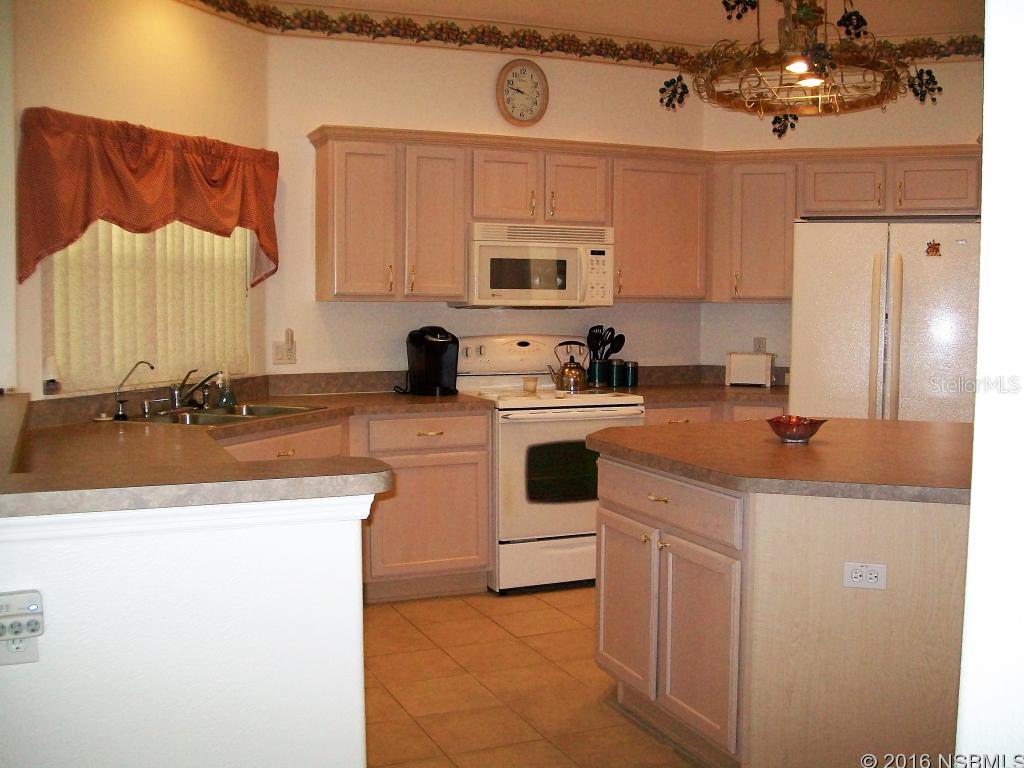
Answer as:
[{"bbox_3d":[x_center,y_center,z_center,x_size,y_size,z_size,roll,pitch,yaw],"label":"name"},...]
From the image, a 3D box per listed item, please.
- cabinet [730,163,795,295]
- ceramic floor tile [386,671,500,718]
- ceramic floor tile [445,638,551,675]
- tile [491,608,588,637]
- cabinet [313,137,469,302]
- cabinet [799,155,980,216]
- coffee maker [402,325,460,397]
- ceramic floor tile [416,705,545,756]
[{"bbox_3d":[1.368,-0.809,5.755,0.371,0.730,0.320,2,5,19],"label":"cabinet"},{"bbox_3d":[-0.236,1.078,3.667,0.330,0.010,0.325,-2,5,-24],"label":"ceramic floor tile"},{"bbox_3d":[-0.059,1.047,4.091,0.330,0.010,0.325,-2,5,-24],"label":"ceramic floor tile"},{"bbox_3d":[0.108,1.028,4.574,0.328,0.010,0.328,-2,5,-24],"label":"tile"},{"bbox_3d":[-0.580,-0.768,5.125,0.689,0.747,0.320,-2,4,-23],"label":"cabinet"},{"bbox_3d":[1.959,-1.009,5.543,0.883,0.305,0.330,2,5,19],"label":"cabinet"},{"bbox_3d":[-0.392,-0.112,5.232,0.235,0.325,0.300,-1,4,-17],"label":"coffee maker"},{"bbox_3d":[-0.108,1.096,3.369,0.323,0.010,0.323,-2,4,-23],"label":"ceramic floor tile"}]

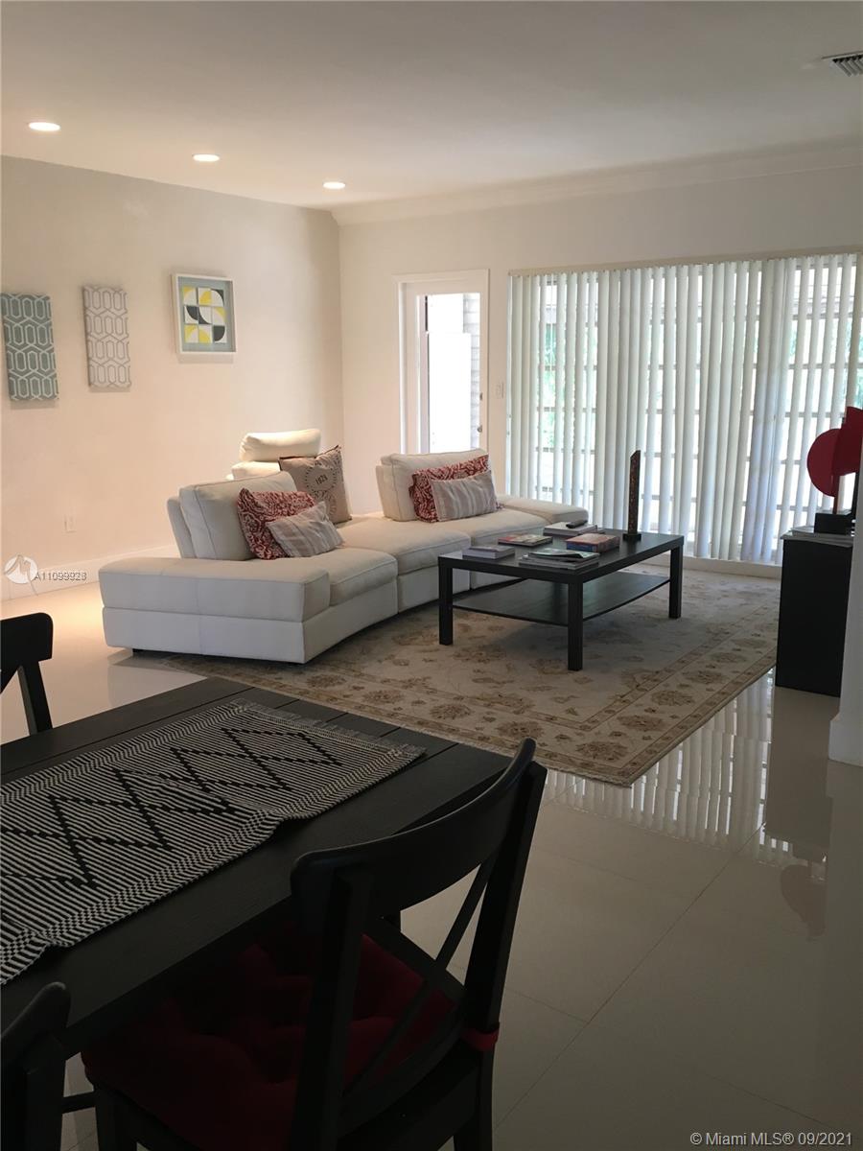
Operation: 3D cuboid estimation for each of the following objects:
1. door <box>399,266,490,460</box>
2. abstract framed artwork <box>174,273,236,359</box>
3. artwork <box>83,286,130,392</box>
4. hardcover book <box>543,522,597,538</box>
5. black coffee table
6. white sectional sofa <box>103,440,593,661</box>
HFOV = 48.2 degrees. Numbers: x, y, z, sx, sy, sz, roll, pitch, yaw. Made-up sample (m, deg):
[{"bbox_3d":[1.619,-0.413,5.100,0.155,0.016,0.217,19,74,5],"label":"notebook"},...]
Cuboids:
[{"bbox_3d":[0.094,-1.299,7.569,0.872,2.050,0.090,9,15,36],"label":"door"},{"bbox_3d":[-1.588,-1.825,6.781,0.045,0.519,0.513,9,15,36],"label":"abstract framed artwork"},{"bbox_3d":[-2.077,-1.523,6.186,0.025,0.606,0.312,9,15,36],"label":"artwork"},{"bbox_3d":[0.774,-0.248,5.338,0.215,0.041,0.235,9,15,36],"label":"hardcover book"},{"bbox_3d":[0.703,0.068,5.046,0.780,0.450,1.180,9,15,36],"label":"black coffee table"},{"bbox_3d":[-0.320,-0.332,5.768,1.380,0.950,3.360,9,15,36],"label":"white sectional sofa"}]

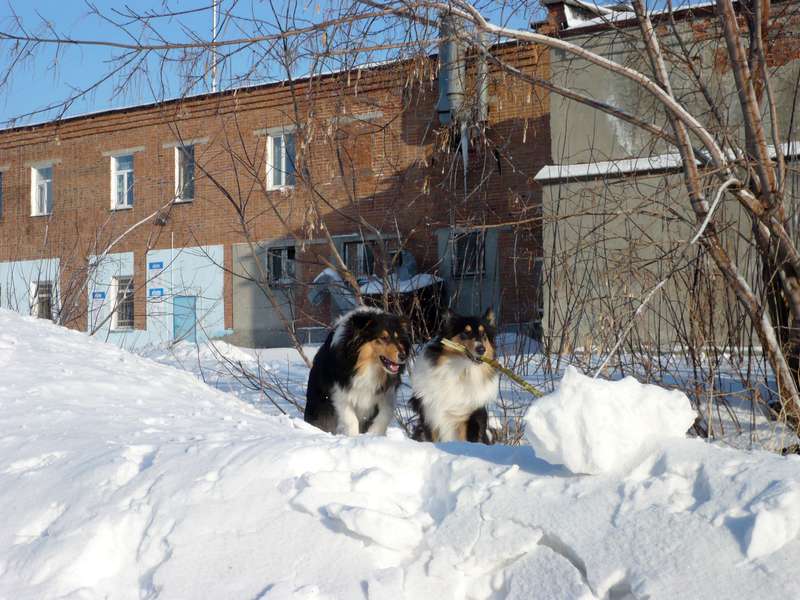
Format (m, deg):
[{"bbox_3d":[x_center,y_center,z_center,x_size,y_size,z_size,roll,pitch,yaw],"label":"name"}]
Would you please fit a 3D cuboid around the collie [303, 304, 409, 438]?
[{"bbox_3d":[-0.229,0.387,7.300,0.410,0.700,0.700,1,-3,-33],"label":"collie"}]

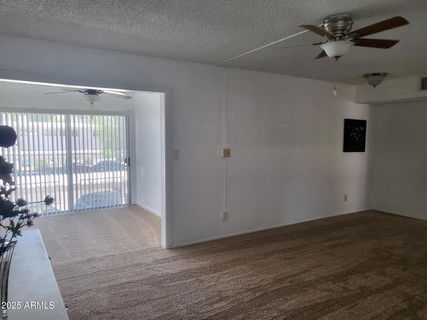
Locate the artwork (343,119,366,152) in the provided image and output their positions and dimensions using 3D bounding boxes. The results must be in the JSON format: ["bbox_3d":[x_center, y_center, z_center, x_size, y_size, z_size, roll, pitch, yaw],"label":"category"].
[{"bbox_3d":[2.659,-0.458,6.022,0.630,0.605,0.028,-2,5,-31],"label":"artwork"}]

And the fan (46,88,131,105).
[{"bbox_3d":[-1.856,-1.090,4.886,1.300,0.460,1.300,-2,5,-31],"label":"fan"}]

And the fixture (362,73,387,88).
[{"bbox_3d":[2.491,-1.228,4.955,0.340,0.200,0.340,-2,5,-31],"label":"fixture"}]

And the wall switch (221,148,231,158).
[{"bbox_3d":[0.184,-0.093,4.514,0.116,0.118,0.050,-2,4,-31],"label":"wall switch"}]

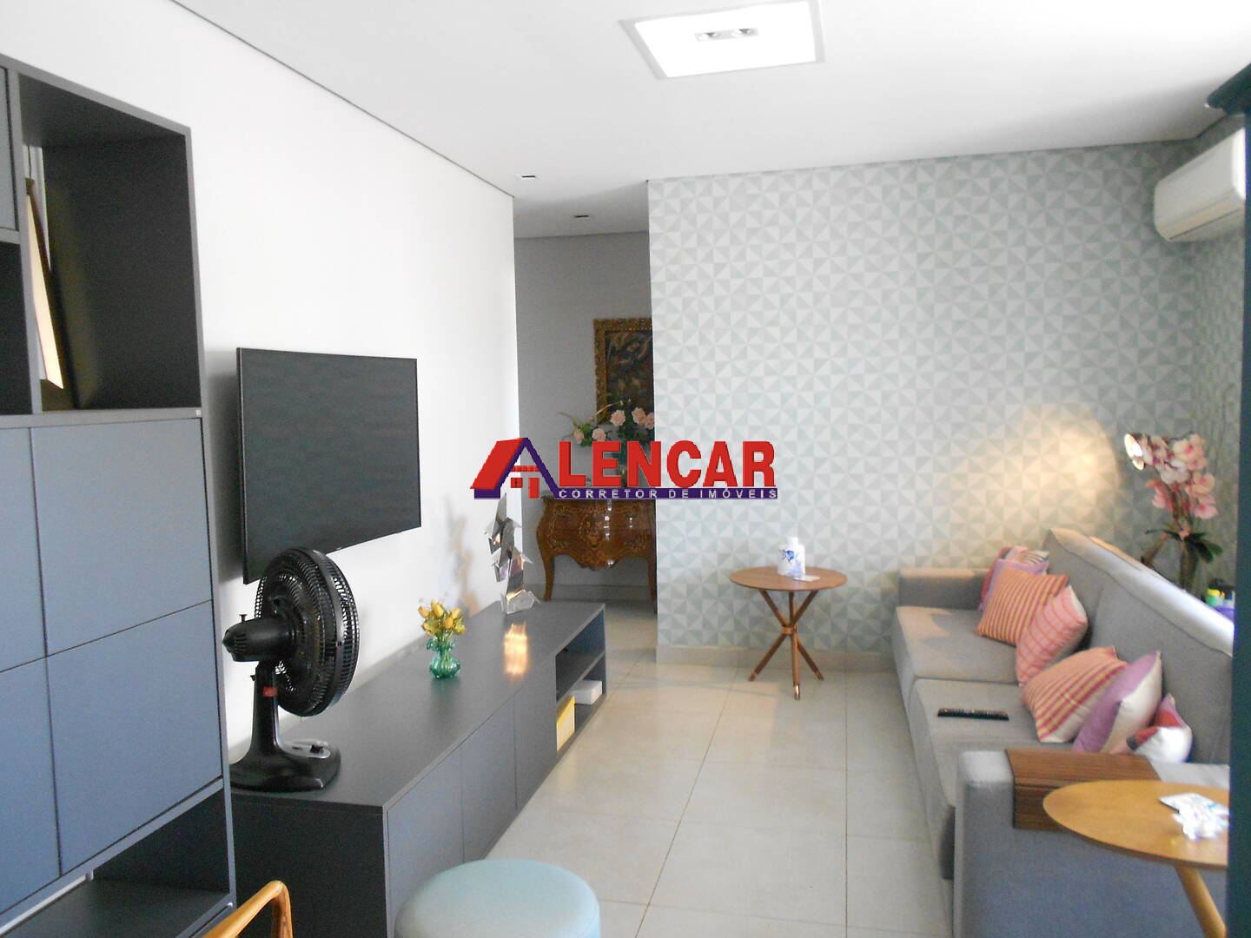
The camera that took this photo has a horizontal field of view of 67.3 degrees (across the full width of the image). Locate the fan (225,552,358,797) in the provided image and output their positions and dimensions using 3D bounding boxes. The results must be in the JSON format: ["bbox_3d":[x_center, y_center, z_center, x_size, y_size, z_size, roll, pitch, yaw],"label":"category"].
[{"bbox_3d":[-1.022,0.567,2.792,0.321,0.650,0.494,-5,6,-44],"label":"fan"}]

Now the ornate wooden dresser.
[{"bbox_3d":[-0.162,0.605,7.044,0.930,0.830,0.420,0,5,13],"label":"ornate wooden dresser"}]

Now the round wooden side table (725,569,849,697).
[{"bbox_3d":[0.873,0.876,5.028,0.616,0.589,0.616,0,4,13],"label":"round wooden side table"}]

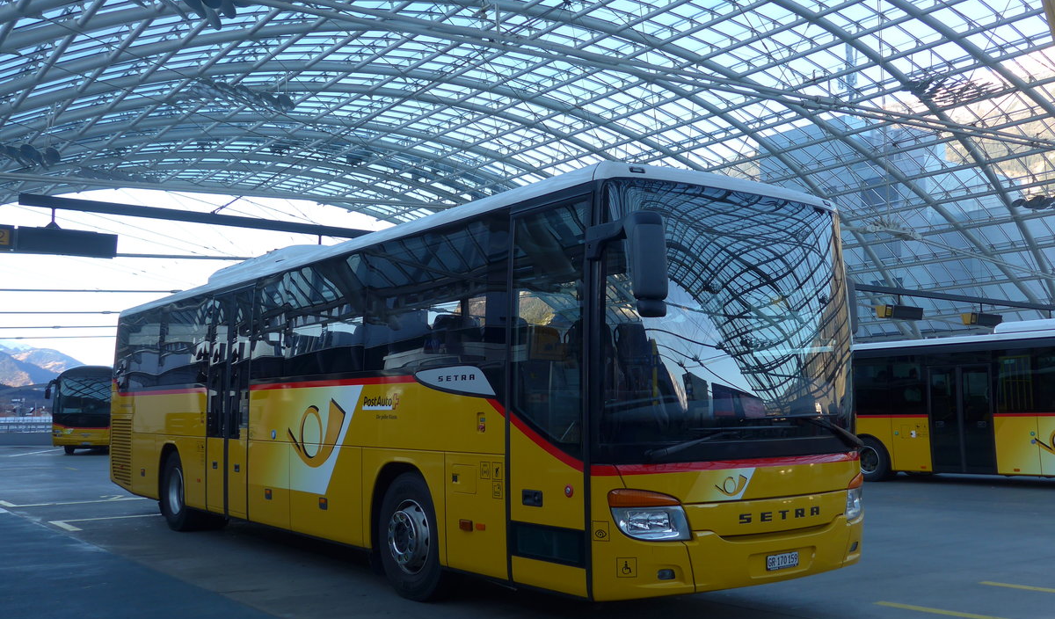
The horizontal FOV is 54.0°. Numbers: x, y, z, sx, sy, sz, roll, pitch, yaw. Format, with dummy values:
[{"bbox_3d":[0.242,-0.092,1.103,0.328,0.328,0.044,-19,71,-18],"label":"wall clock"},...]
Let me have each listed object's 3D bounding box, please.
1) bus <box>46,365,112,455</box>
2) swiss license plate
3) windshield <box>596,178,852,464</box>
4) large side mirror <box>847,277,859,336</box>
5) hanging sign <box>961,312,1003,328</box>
[{"bbox_3d":[-18.973,4.612,47.153,2.550,3.580,12.400,1,-6,-14],"label":"bus"},{"bbox_3d":[1.666,1.646,6.772,0.305,0.095,0.020,3,-7,-36],"label":"swiss license plate"},{"bbox_3d":[1.526,0.119,7.096,2.420,1.780,0.400,3,-7,-36],"label":"windshield"},{"bbox_3d":[2.490,-0.020,8.243,0.250,0.470,0.170,3,-7,-36],"label":"large side mirror"},{"bbox_3d":[15.411,0.387,35.092,2.000,0.410,0.380,3,-7,-37],"label":"hanging sign"}]

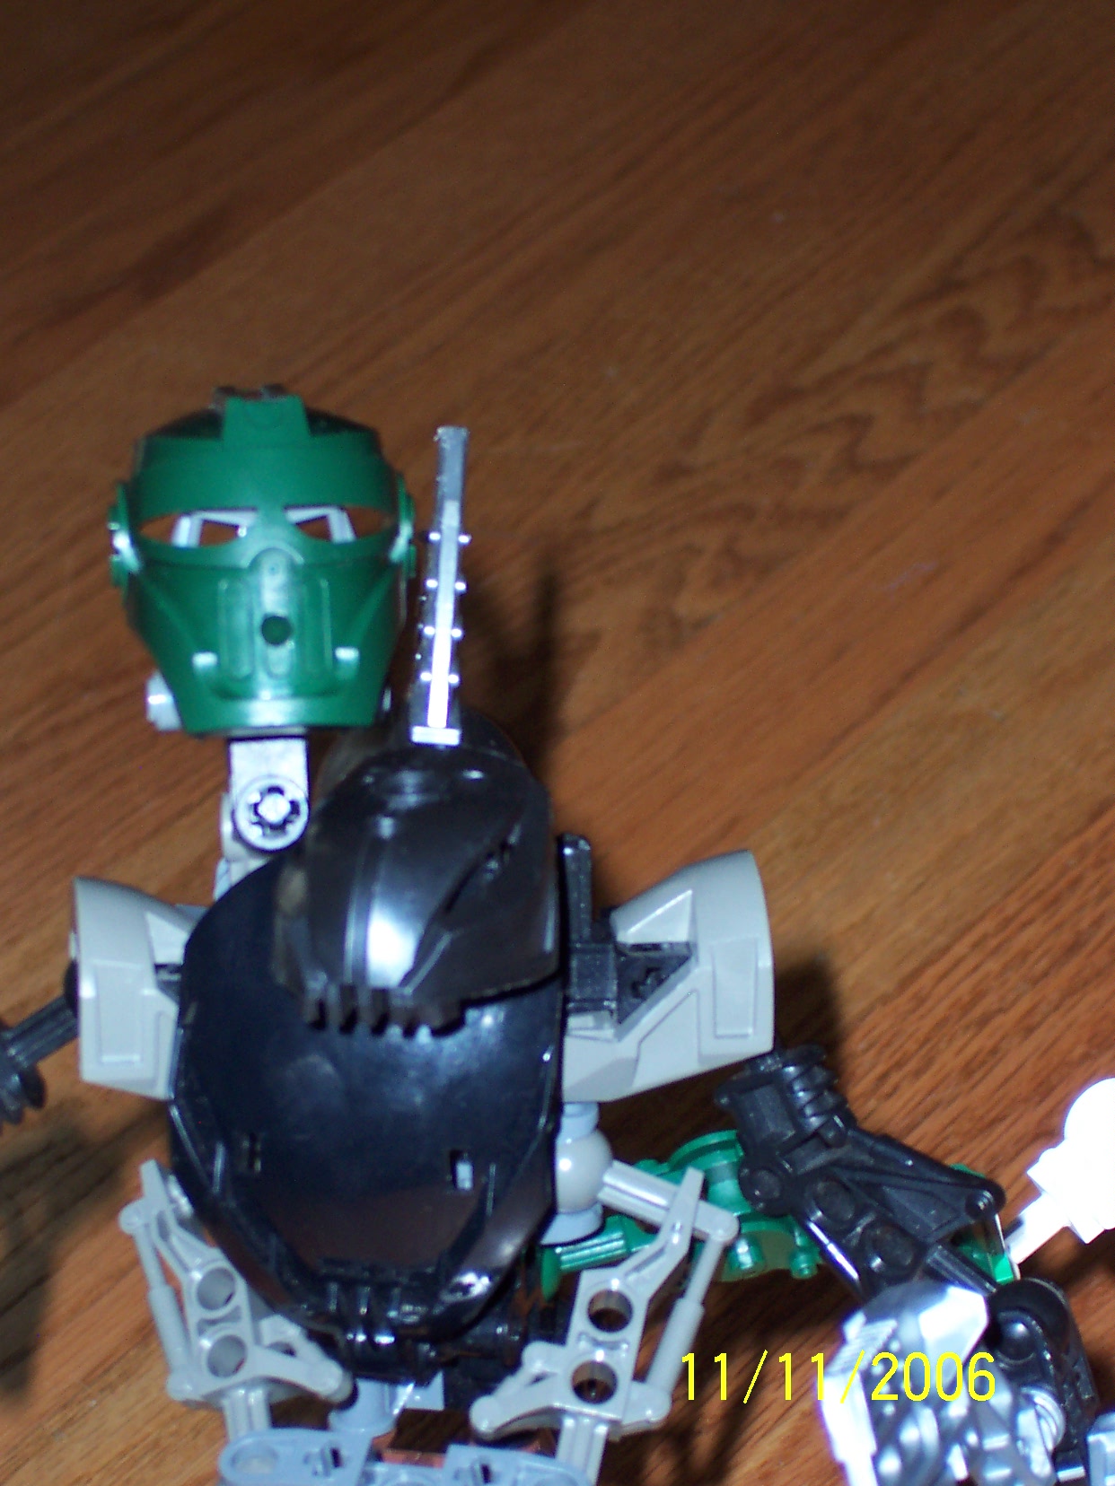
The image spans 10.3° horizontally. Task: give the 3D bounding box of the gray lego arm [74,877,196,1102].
[{"bbox_3d":[-0.042,0.028,0.685,0.025,0.028,0.021,-1,10,-6],"label":"gray lego arm"}]

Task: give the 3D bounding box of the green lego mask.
[{"bbox_3d":[-0.030,-0.019,0.632,0.032,0.036,0.023,-2,7,-4],"label":"green lego mask"}]

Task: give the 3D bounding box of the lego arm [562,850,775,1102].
[{"bbox_3d":[0.012,0.026,0.685,0.025,0.028,0.021,-2,11,-9],"label":"lego arm"}]

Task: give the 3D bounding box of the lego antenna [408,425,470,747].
[{"bbox_3d":[-0.013,-0.017,0.662,0.005,0.005,0.036,4,78,-3],"label":"lego antenna"}]

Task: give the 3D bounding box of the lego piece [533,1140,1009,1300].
[{"bbox_3d":[0.026,0.056,0.730,0.056,0.019,0.020,0,12,0],"label":"lego piece"}]

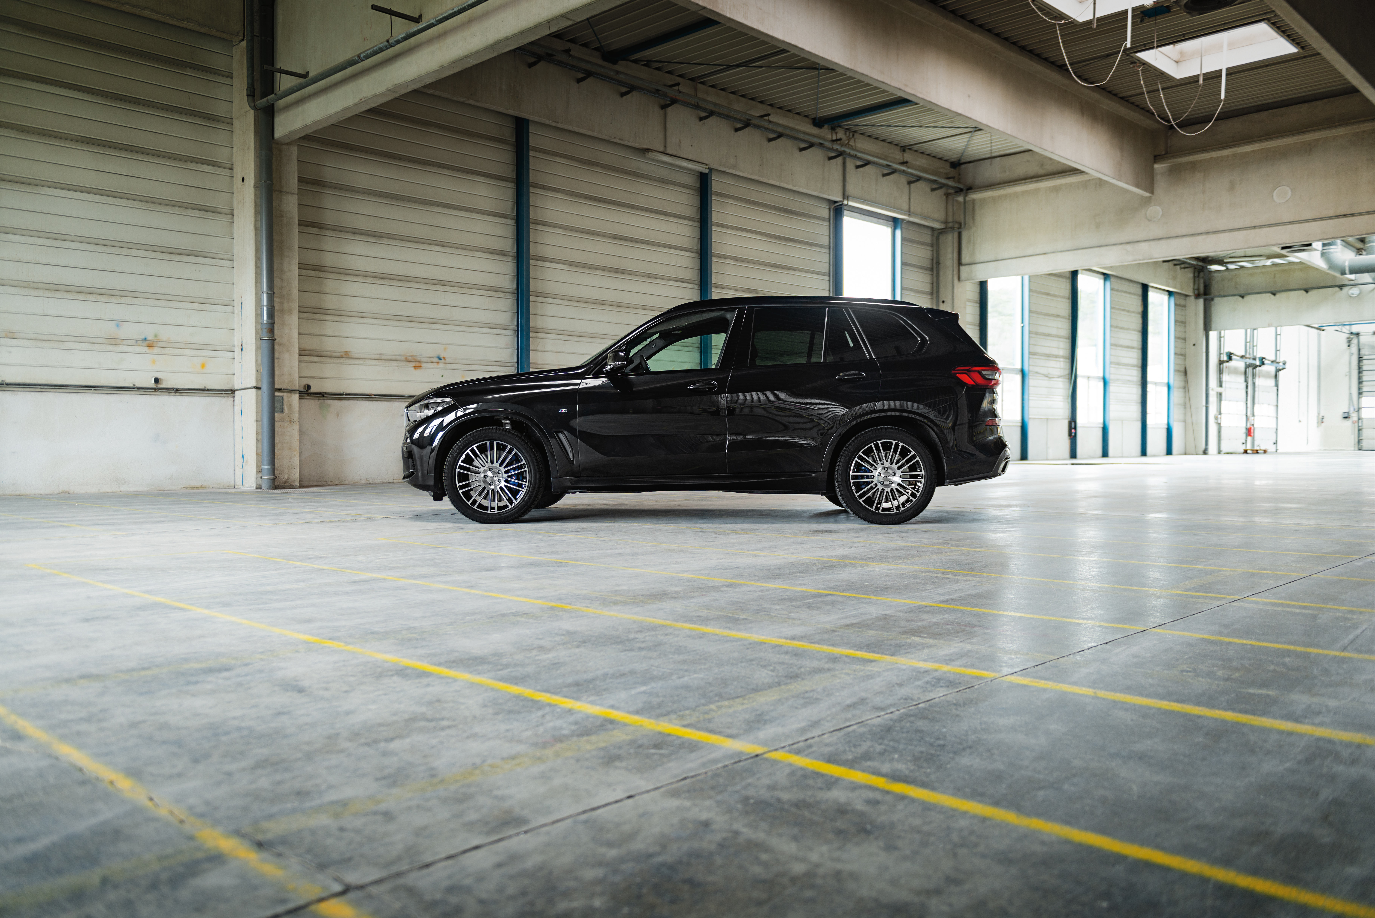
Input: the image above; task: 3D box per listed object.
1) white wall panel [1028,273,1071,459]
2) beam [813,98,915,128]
[{"bbox_3d":[10.709,-2.941,31.696,0.200,5.900,2.800,1,2,44],"label":"white wall panel"},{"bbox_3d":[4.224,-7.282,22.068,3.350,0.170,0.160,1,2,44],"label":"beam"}]

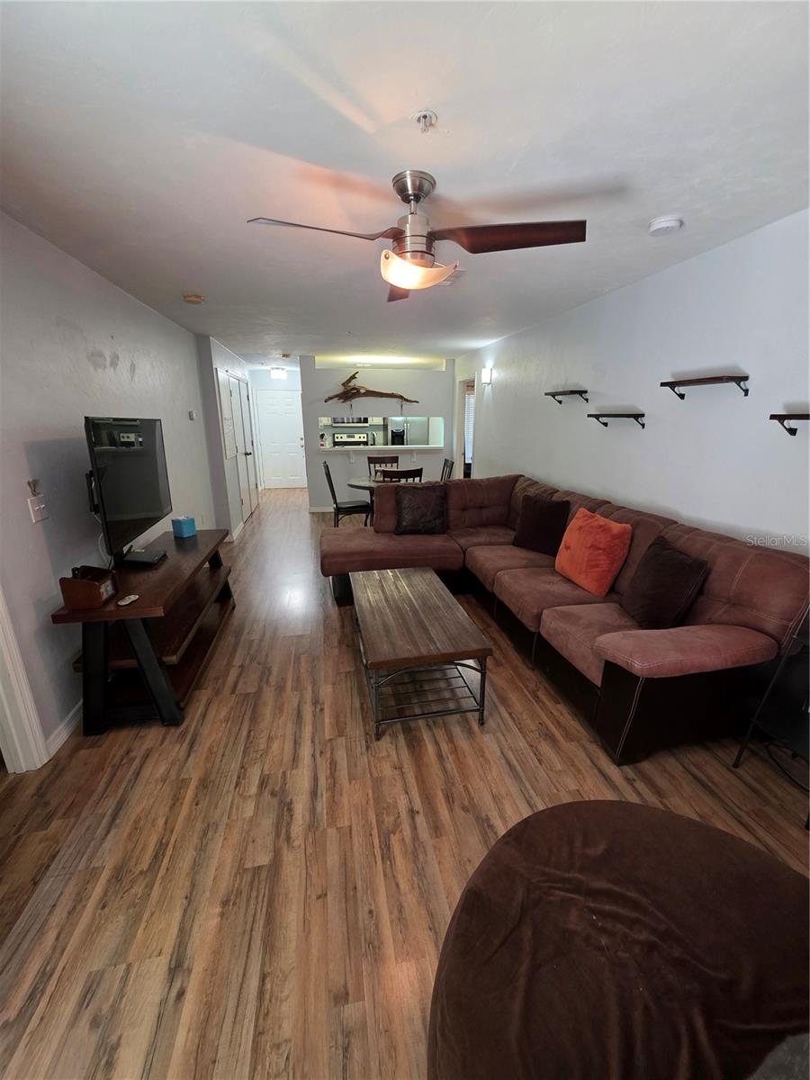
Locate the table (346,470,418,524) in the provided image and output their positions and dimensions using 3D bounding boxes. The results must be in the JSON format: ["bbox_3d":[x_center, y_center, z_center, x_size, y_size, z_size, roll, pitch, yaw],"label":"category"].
[{"bbox_3d":[-0.196,-0.389,5.276,1.080,0.755,1.080,-3,17,-11],"label":"table"}]

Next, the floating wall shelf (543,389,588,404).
[{"bbox_3d":[1.389,-1.232,3.520,0.155,0.105,0.415,-3,17,-11],"label":"floating wall shelf"}]

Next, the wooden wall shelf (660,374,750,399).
[{"bbox_3d":[1.626,-0.832,2.231,0.150,0.103,0.405,-3,17,-11],"label":"wooden wall shelf"}]

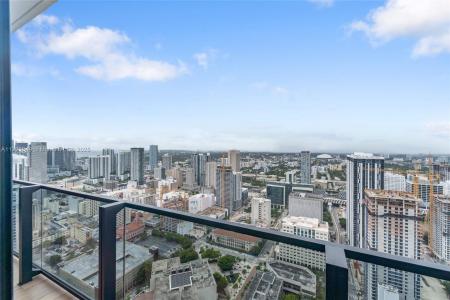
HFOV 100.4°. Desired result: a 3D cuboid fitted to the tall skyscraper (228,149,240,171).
[{"bbox_3d":[39.275,75.897,738.000,36.000,155.000,36.000,1,0,24],"label":"tall skyscraper"}]

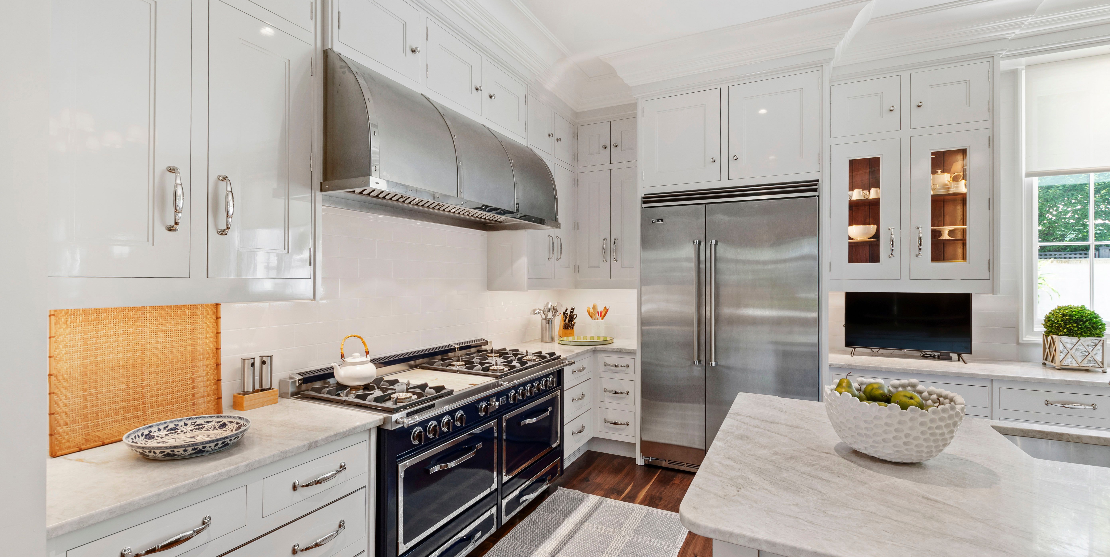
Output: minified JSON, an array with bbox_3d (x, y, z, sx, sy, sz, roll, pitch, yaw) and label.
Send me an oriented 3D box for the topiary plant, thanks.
[{"bbox_3d":[3.409,0.276,3.035,0.280,0.200,0.280,0,0,28],"label":"topiary plant"}]

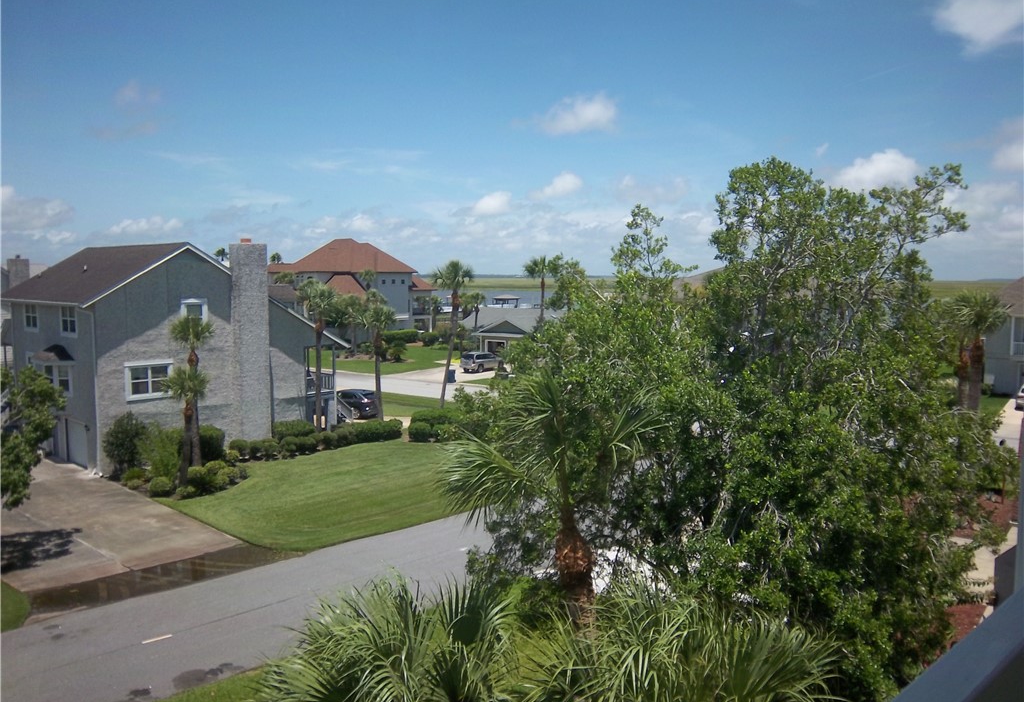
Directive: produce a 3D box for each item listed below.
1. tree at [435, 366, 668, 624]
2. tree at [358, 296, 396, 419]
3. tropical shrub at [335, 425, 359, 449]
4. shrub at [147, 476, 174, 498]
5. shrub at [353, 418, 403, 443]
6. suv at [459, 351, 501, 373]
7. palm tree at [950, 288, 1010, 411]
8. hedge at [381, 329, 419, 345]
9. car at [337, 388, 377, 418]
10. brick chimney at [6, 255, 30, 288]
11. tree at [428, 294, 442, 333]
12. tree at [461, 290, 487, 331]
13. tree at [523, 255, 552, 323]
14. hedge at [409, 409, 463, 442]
[{"bbox_3d":[0.531,4.068,10.958,2.890,7.740,2.890,0,5,0],"label":"tree"},{"bbox_3d":[-8.454,0.460,52.254,2.450,8.250,2.450,-1,5,-10],"label":"tree"},{"bbox_3d":[-9.043,4.642,45.239,1.250,1.150,1.250,1,5,0],"label":"tropical shrub"},{"bbox_3d":[-14.961,5.659,35.254,1.150,0.850,1.100,-2,6,-23],"label":"shrub"},{"bbox_3d":[-7.643,4.286,45.447,2.970,1.100,1.300,-3,6,-34],"label":"shrub"},{"bbox_3d":[-2.771,0.974,80.389,1.930,1.840,4.900,5,7,37],"label":"suv"},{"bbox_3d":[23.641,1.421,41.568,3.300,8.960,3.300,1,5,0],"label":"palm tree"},{"bbox_3d":[-15.185,-1.725,112.303,5.000,1.500,1.900,0,5,0],"label":"hedge"},{"bbox_3d":[-11.007,3.391,55.578,4.750,1.700,1.900,4,6,32],"label":"car"},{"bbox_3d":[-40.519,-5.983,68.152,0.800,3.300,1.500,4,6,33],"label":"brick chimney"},{"bbox_3d":[-11.077,-4.975,120.027,2.100,6.530,2.100,1,5,0],"label":"tree"},{"bbox_3d":[-4.490,-3.829,103.902,2.700,7.350,2.700,1,5,0],"label":"tree"},{"bbox_3d":[2.836,-3.759,80.386,2.990,10.950,2.990,0,5,0],"label":"tree"},{"bbox_3d":[-4.089,4.177,45.662,2.800,1.300,2.000,0,5,-1],"label":"hedge"}]

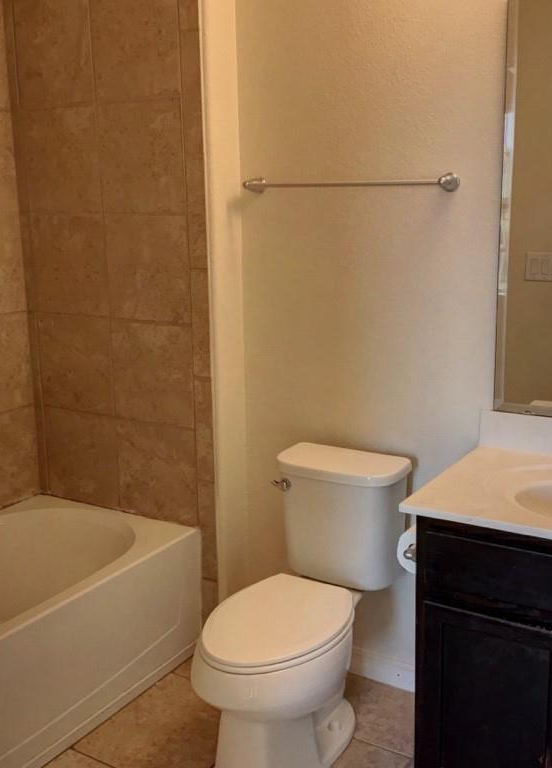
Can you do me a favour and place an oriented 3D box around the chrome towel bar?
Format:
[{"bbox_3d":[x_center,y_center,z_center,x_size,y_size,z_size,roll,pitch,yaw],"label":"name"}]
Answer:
[{"bbox_3d":[0.190,-0.561,2.409,0.660,0.052,0.073,6,14,31],"label":"chrome towel bar"}]

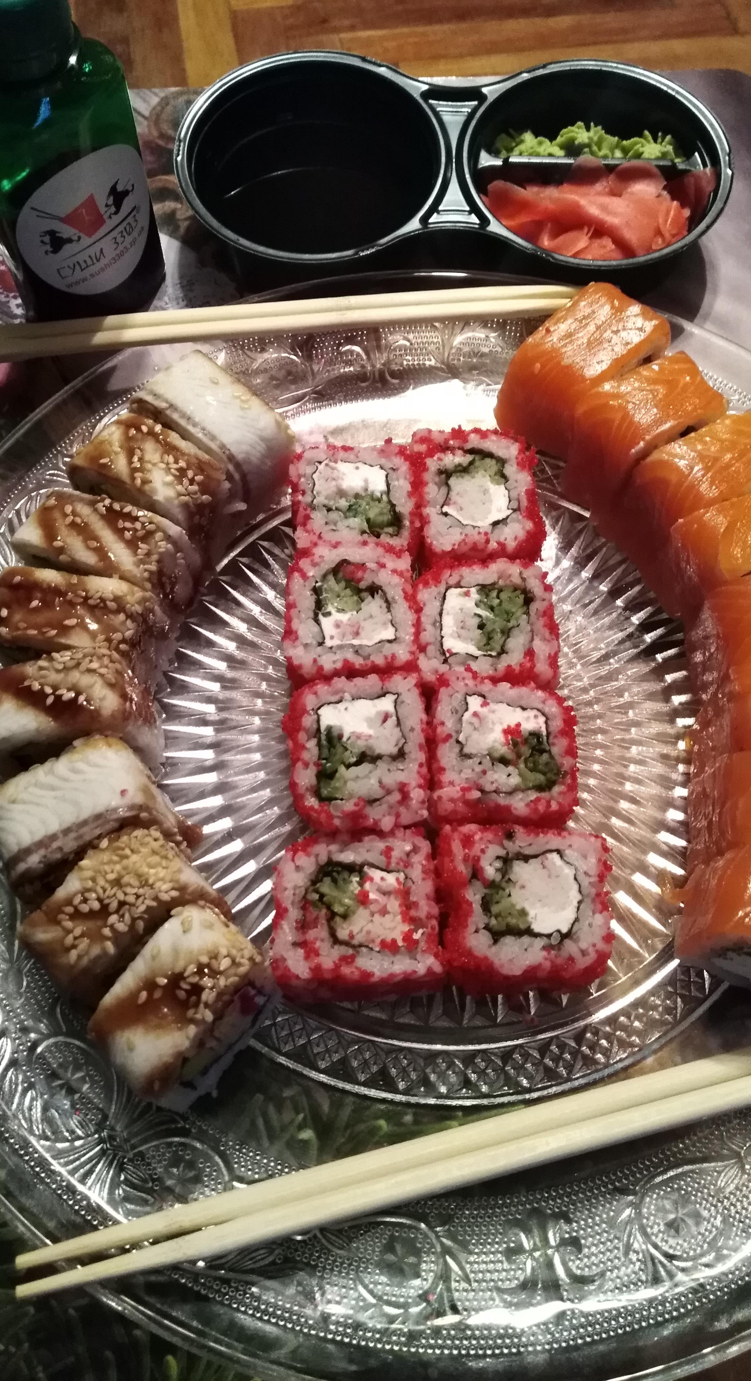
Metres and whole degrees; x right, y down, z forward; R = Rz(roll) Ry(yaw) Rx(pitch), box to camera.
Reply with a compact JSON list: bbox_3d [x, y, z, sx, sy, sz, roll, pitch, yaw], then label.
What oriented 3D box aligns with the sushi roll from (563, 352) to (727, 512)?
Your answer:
[{"bbox_3d":[0.078,-0.074,0.303,0.034,0.034,0.024,-21,68,-5],"label":"sushi roll"}]

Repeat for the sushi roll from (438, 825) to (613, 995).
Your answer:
[{"bbox_3d":[0.035,0.055,0.257,0.037,0.030,0.035,0,64,0],"label":"sushi roll"}]

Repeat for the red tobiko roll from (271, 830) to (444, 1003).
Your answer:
[{"bbox_3d":[-0.004,0.057,0.257,0.038,0.030,0.035,-1,64,0],"label":"red tobiko roll"}]

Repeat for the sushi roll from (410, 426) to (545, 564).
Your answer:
[{"bbox_3d":[0.029,-0.052,0.309,0.035,0.030,0.040,-1,64,0],"label":"sushi roll"}]

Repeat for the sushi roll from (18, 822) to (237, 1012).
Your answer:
[{"bbox_3d":[-0.060,0.058,0.253,0.041,0.030,0.025,-39,70,-17],"label":"sushi roll"}]

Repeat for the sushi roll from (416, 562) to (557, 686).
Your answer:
[{"bbox_3d":[0.030,-0.012,0.290,0.035,0.030,0.036,-1,64,0],"label":"sushi roll"}]

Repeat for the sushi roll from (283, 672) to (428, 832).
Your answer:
[{"bbox_3d":[-0.005,0.021,0.274,0.035,0.030,0.039,-1,64,0],"label":"sushi roll"}]

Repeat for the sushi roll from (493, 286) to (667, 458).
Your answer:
[{"bbox_3d":[0.062,-0.093,0.311,0.036,0.034,0.025,-40,72,-12],"label":"sushi roll"}]

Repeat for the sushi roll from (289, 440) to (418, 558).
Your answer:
[{"bbox_3d":[-0.006,-0.049,0.299,0.035,0.025,0.034,0,66,0],"label":"sushi roll"}]

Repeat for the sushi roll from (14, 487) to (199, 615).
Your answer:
[{"bbox_3d":[-0.073,-0.034,0.284,0.039,0.031,0.021,20,67,4],"label":"sushi roll"}]

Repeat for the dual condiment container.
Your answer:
[{"bbox_3d":[0.025,-0.164,0.350,0.178,0.039,0.095,1,68,0],"label":"dual condiment container"}]

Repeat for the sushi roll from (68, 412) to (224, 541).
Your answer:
[{"bbox_3d":[-0.062,-0.055,0.294,0.034,0.031,0.023,31,69,8],"label":"sushi roll"}]

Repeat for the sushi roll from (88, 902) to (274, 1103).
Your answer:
[{"bbox_3d":[-0.043,0.071,0.238,0.023,0.032,0.034,38,67,15],"label":"sushi roll"}]

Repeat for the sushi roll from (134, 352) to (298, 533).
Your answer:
[{"bbox_3d":[-0.049,-0.074,0.317,0.043,0.030,0.026,40,71,18],"label":"sushi roll"}]

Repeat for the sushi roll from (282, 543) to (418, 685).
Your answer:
[{"bbox_3d":[-0.007,-0.016,0.292,0.035,0.030,0.037,-1,64,0],"label":"sushi roll"}]

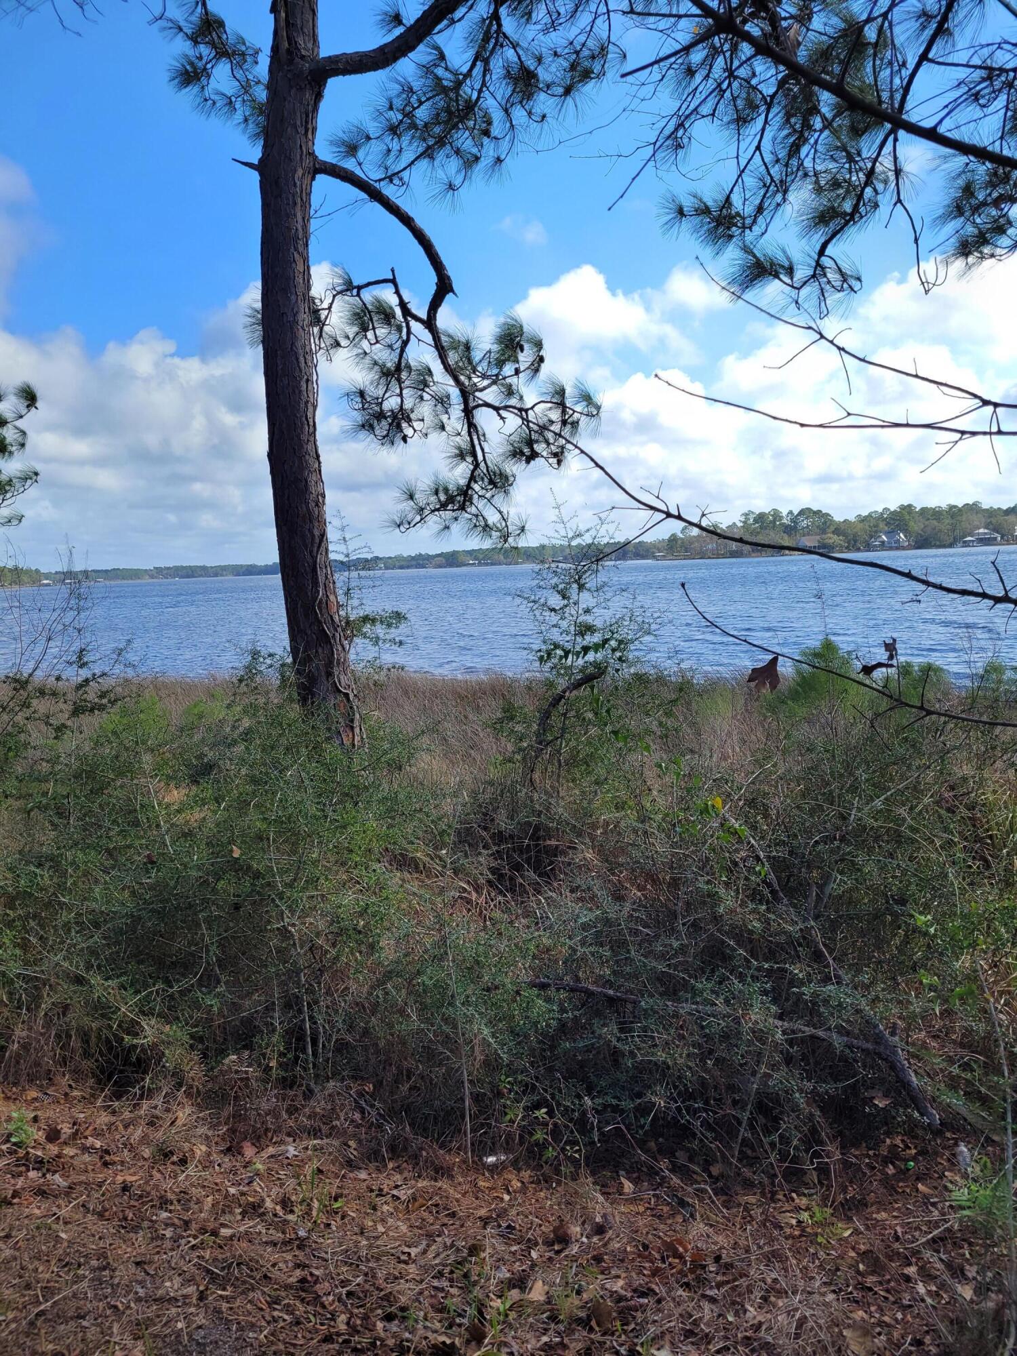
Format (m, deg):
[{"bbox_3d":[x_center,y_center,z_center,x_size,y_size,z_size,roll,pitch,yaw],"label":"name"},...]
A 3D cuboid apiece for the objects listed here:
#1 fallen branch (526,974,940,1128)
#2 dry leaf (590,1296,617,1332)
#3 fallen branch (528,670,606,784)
[{"bbox_3d":[0.722,1.206,3.392,1.340,0.386,0.221,0,7,17],"label":"fallen branch"},{"bbox_3d":[0.205,1.373,2.200,0.060,0.062,0.050,-2,6,6],"label":"dry leaf"},{"bbox_3d":[0.300,0.246,5.200,0.410,0.600,0.200,-2,6,0],"label":"fallen branch"}]

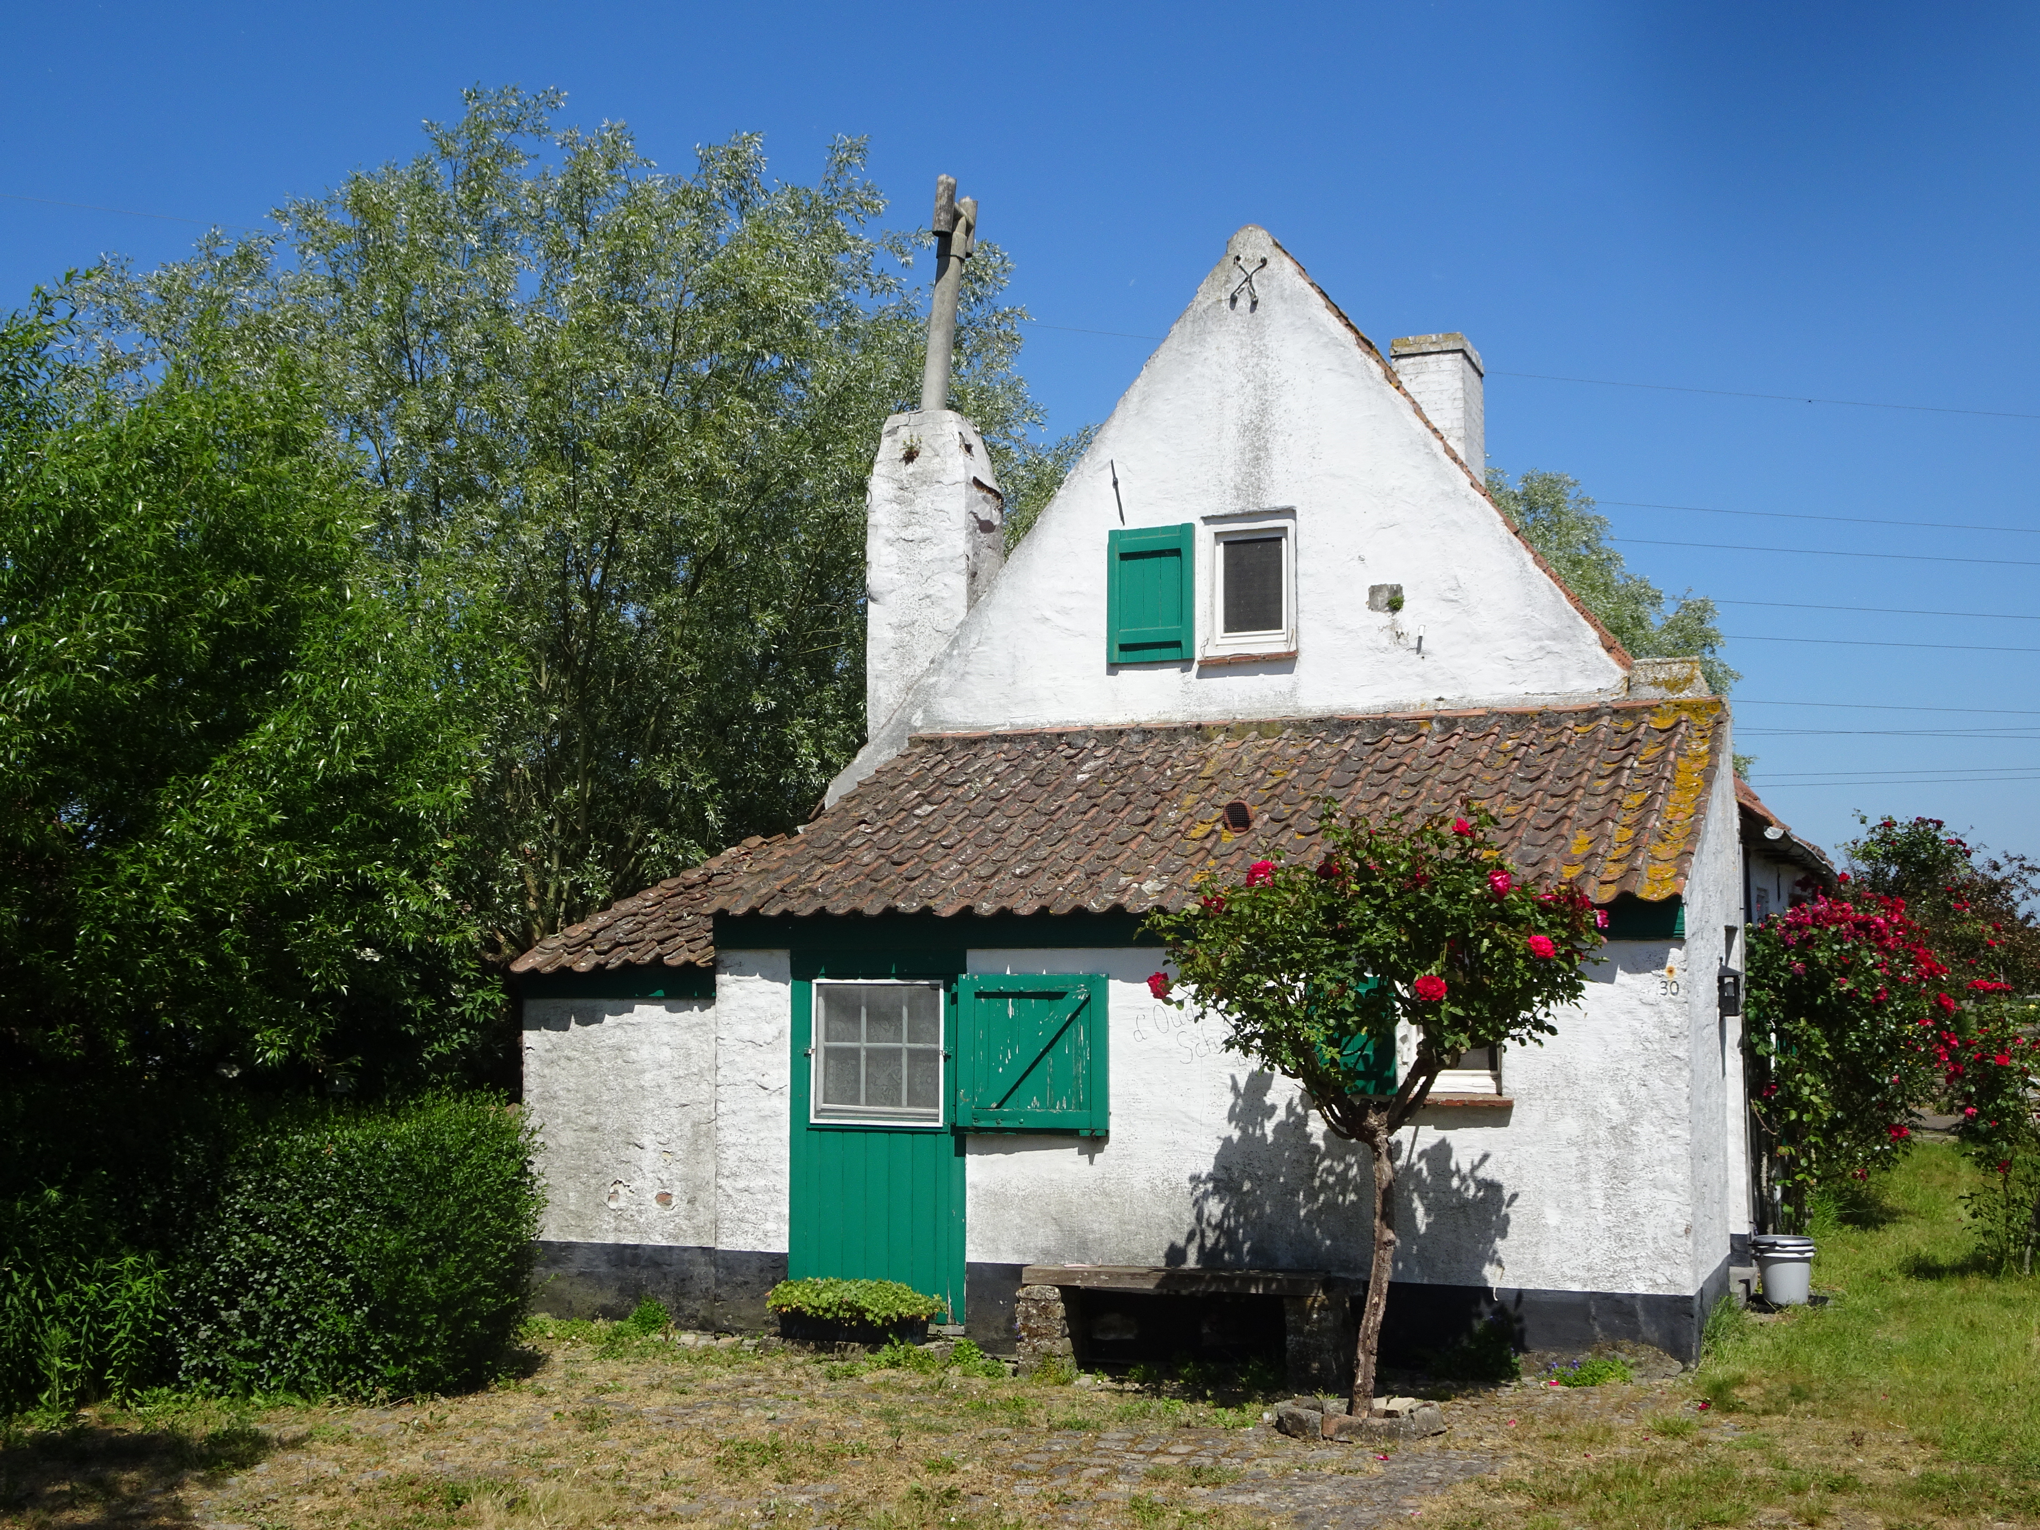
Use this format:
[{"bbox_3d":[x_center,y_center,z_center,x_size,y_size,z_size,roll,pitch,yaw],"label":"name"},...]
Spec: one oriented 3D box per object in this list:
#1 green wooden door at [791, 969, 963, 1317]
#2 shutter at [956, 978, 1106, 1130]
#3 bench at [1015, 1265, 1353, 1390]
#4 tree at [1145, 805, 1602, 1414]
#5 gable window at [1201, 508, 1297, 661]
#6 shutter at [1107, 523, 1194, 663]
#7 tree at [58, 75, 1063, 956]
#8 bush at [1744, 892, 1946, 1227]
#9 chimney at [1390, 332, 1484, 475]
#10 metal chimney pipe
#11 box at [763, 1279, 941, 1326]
[{"bbox_3d":[-0.716,1.854,11.813,0.982,1.793,0.090,-2,-6,22],"label":"green wooden door"},{"bbox_3d":[0.056,1.394,11.478,0.792,0.750,0.060,-2,-6,22],"label":"shutter"},{"bbox_3d":[0.765,2.575,10.817,1.490,0.525,0.430,-2,-6,22],"label":"bench"},{"bbox_3d":[1.436,1.384,9.450,1.850,2.450,1.750,-1,-6,8],"label":"tree"},{"bbox_3d":[1.254,-0.982,12.876,0.523,0.828,0.120,-2,-6,22],"label":"gable window"},{"bbox_3d":[0.723,-0.937,13.048,0.502,0.761,0.060,-2,-6,22],"label":"shutter"},{"bbox_3d":[-3.493,-0.949,18.000,7.500,8.766,7.000,1,-6,-11],"label":"tree"},{"bbox_3d":[5.640,2.009,16.000,1.400,2.297,1.500,-2,-6,19],"label":"bush"},{"bbox_3d":[2.858,-2.347,16.085,0.497,1.000,0.660,-2,-6,22],"label":"chimney"},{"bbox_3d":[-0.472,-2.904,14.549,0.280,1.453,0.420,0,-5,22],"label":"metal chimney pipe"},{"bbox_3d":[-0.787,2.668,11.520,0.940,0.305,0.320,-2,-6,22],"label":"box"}]

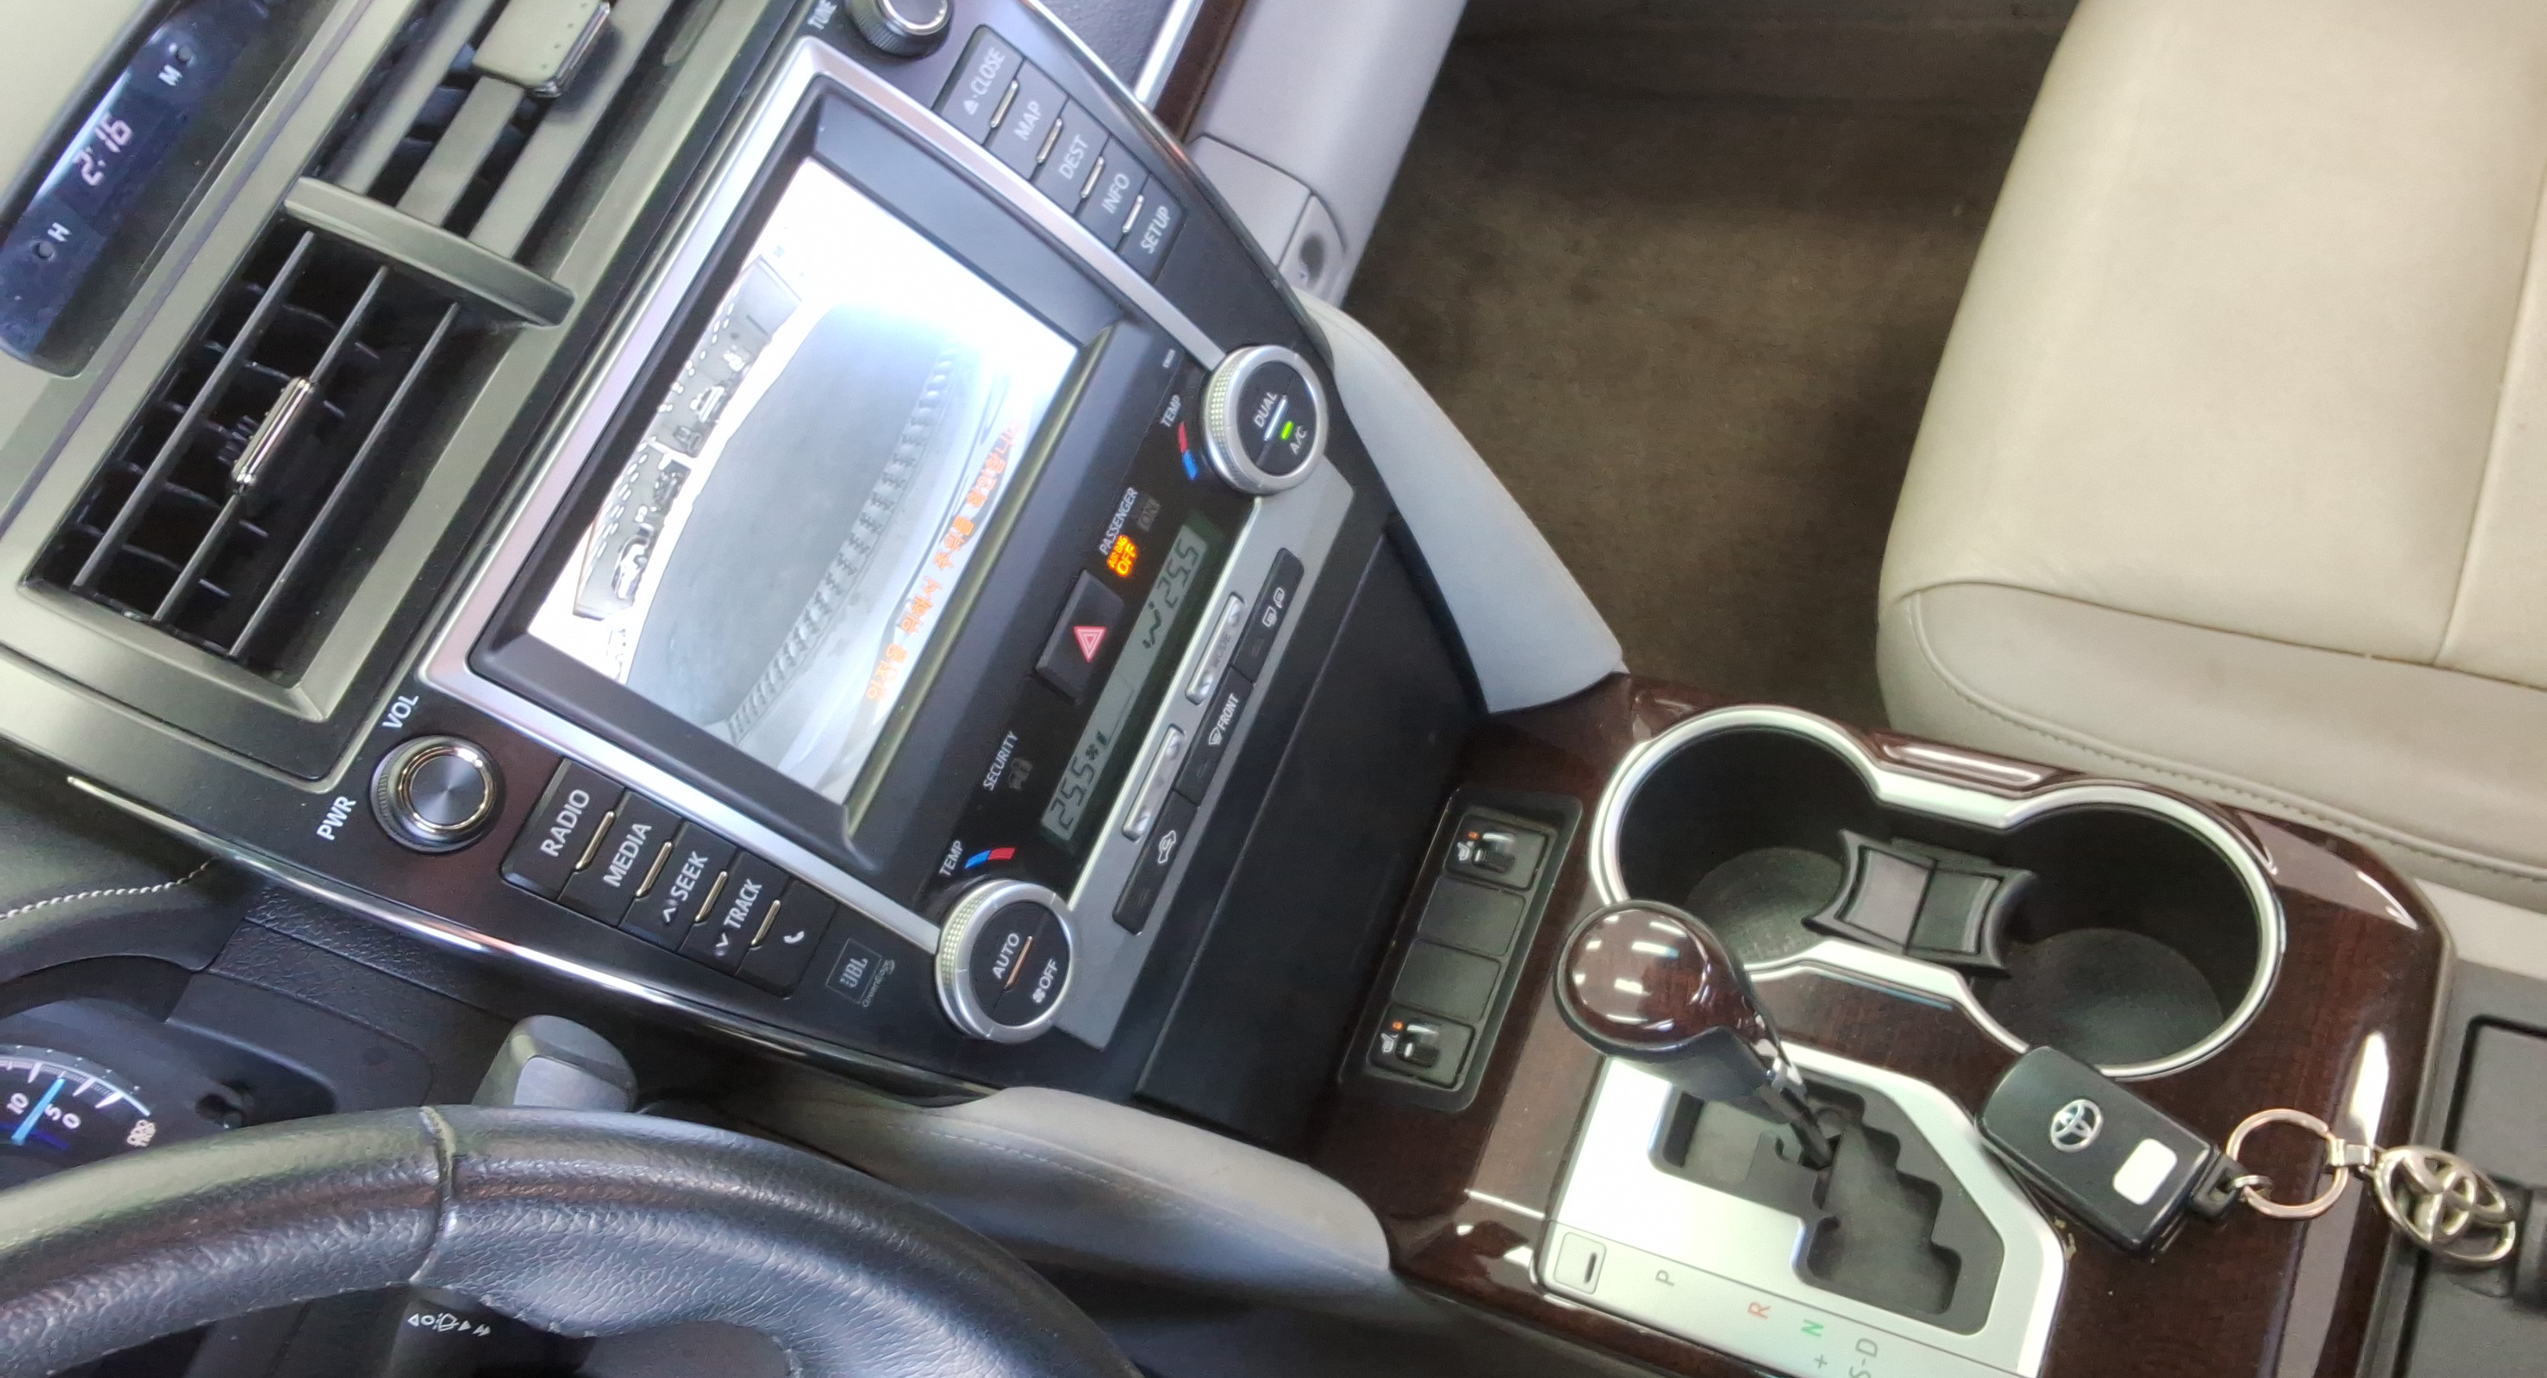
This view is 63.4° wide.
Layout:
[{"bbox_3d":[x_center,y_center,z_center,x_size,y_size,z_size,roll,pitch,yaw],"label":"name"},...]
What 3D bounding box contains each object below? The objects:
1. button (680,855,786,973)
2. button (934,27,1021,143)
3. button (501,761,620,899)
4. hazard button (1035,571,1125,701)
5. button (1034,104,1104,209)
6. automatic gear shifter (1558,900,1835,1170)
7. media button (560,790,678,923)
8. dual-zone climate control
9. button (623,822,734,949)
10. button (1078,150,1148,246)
[{"bbox_3d":[-0.138,0.058,0.528,0.006,0.016,0.030,-5,56,55],"label":"button"},{"bbox_3d":[-0.083,-0.170,0.581,0.006,0.017,0.031,-5,56,55],"label":"button"},{"bbox_3d":[-0.174,0.035,0.504,0.006,0.016,0.032,-5,56,55],"label":"button"},{"bbox_3d":[-0.056,-0.016,0.601,0.007,0.017,0.033,1,60,49],"label":"hazard button"},{"bbox_3d":[-0.059,-0.154,0.597,0.006,0.017,0.029,-5,56,55],"label":"button"},{"bbox_3d":[0.122,0.103,0.550,0.057,0.131,0.051,6,64,42],"label":"automatic gear shifter"},{"bbox_3d":[-0.162,0.042,0.512,0.006,0.016,0.032,-5,56,55],"label":"media button"},{"bbox_3d":[-0.038,-0.001,0.615,0.030,0.067,0.234,1,60,49],"label":"dual-zone climate control"},{"bbox_3d":[-0.150,0.050,0.520,0.006,0.016,0.031,-5,56,55],"label":"button"},{"bbox_3d":[-0.047,-0.145,0.604,0.006,0.016,0.028,-5,56,55],"label":"button"}]

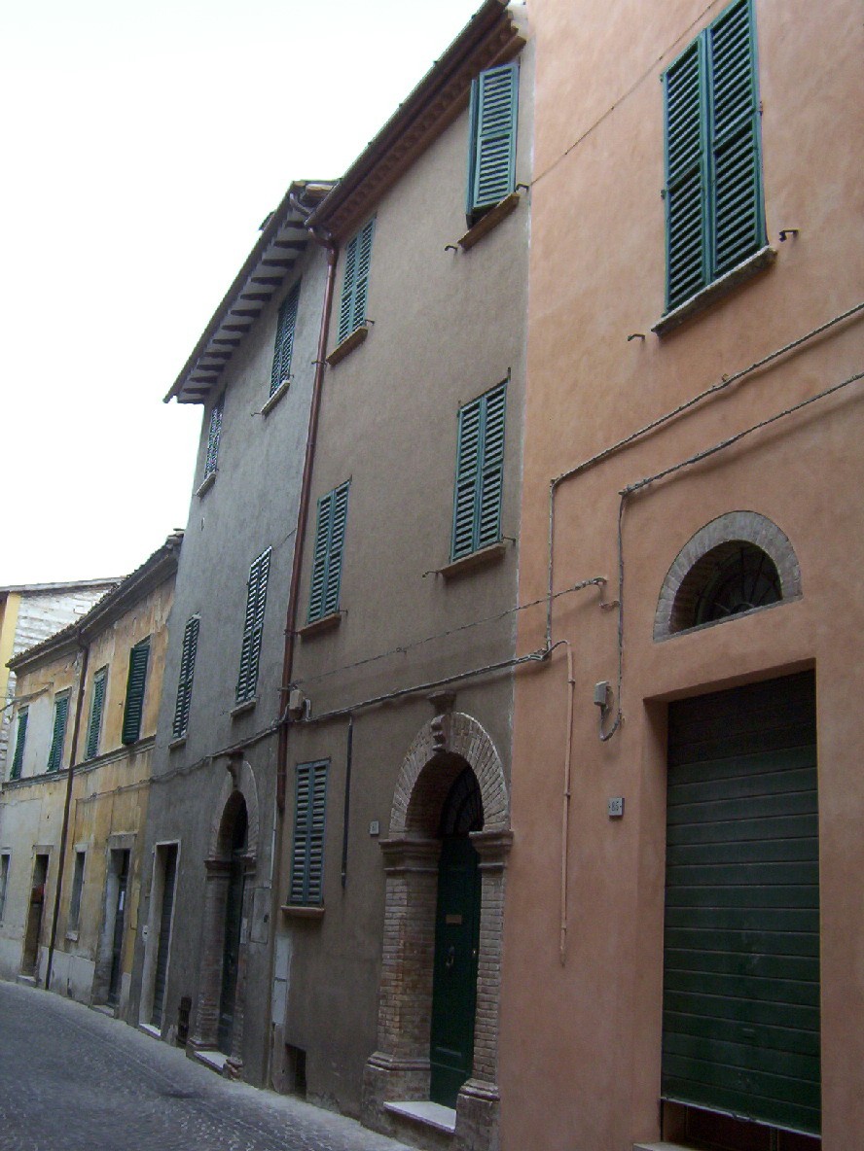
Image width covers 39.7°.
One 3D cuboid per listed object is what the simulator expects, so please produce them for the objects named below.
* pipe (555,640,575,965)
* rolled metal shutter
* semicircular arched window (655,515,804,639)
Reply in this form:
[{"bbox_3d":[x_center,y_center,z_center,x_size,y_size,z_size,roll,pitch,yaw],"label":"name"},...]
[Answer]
[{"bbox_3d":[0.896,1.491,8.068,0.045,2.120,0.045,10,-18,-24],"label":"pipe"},{"bbox_3d":[1.732,1.752,6.608,0.080,2.310,1.430,10,-18,-24],"label":"rolled metal shutter"},{"bbox_3d":[1.764,-0.029,7.011,0.200,0.650,1.320,10,-18,-24],"label":"semicircular arched window"}]

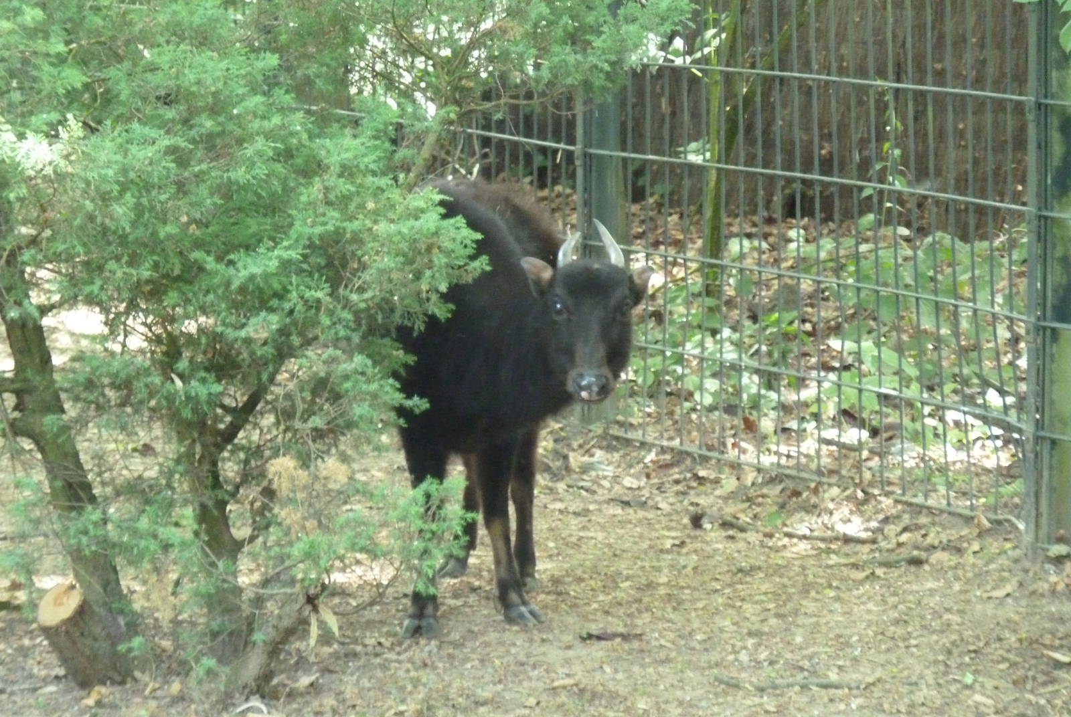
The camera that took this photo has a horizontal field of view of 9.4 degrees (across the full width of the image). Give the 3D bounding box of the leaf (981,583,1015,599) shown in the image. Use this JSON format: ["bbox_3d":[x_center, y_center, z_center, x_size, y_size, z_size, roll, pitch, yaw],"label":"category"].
[{"bbox_3d":[0.794,0.401,11.175,0.058,0.022,0.040,0,4,0],"label":"leaf"}]

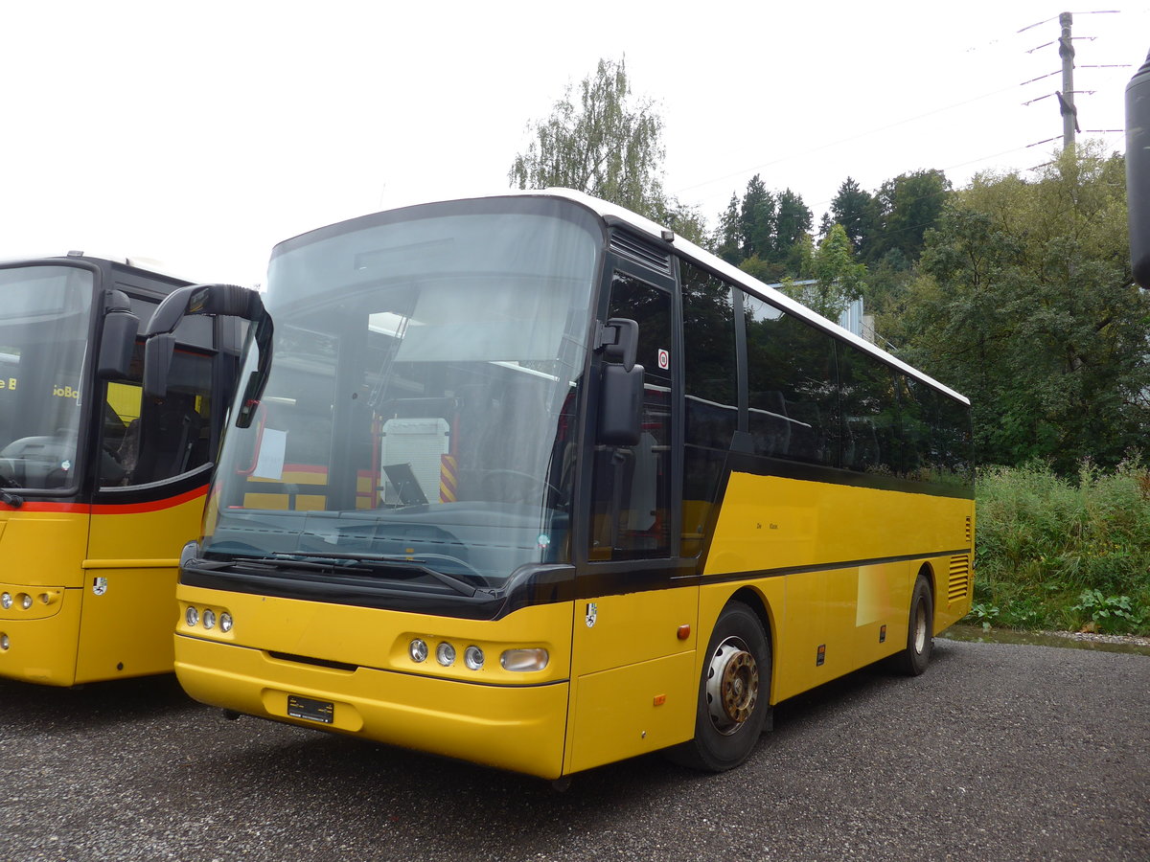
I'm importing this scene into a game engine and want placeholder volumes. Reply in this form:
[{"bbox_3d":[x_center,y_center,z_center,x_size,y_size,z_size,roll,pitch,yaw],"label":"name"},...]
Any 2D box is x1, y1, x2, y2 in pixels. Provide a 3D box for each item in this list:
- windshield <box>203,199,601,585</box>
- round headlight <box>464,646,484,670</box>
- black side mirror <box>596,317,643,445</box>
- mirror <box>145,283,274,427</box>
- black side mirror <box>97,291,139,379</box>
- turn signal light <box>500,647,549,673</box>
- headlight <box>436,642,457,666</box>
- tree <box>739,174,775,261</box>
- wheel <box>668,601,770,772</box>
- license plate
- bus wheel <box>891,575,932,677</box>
[{"bbox_3d":[-1.058,-0.230,5.163,2.420,1.900,0.450,-1,-15,33],"label":"windshield"},{"bbox_3d":[-0.435,1.004,4.267,0.107,0.107,0.060,0,-5,25],"label":"round headlight"},{"bbox_3d":[0.218,-0.229,4.577,0.190,0.580,0.140,-1,-5,33],"label":"black side mirror"},{"bbox_3d":[-2.206,-0.536,5.770,0.360,0.650,0.480,-1,-5,33],"label":"mirror"},{"bbox_3d":[-2.916,-0.594,6.128,0.200,0.530,0.140,-1,-5,33],"label":"black side mirror"},{"bbox_3d":[-0.221,1.013,4.293,0.200,0.100,0.080,2,-4,-3],"label":"turn signal light"},{"bbox_3d":[-0.569,1.006,4.346,0.107,0.107,0.060,0,-5,29],"label":"headlight"},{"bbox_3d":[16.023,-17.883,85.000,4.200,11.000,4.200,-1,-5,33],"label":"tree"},{"bbox_3d":[0.857,1.582,6.025,0.310,1.030,1.030,-1,-6,38],"label":"wheel"},{"bbox_3d":[-1.299,1.370,4.746,0.320,0.098,0.020,-1,-5,33],"label":"license plate"},{"bbox_3d":[3.390,1.977,9.940,0.320,1.020,1.020,-1,-5,33],"label":"bus wheel"}]

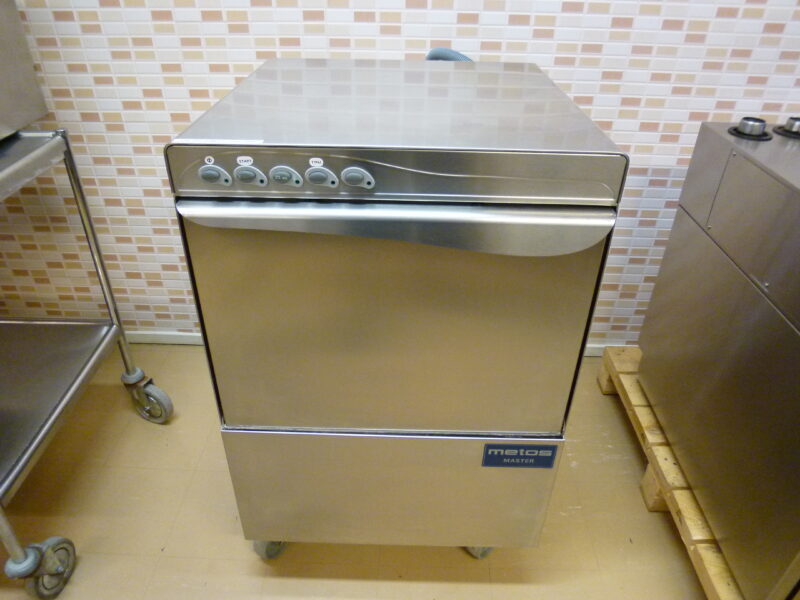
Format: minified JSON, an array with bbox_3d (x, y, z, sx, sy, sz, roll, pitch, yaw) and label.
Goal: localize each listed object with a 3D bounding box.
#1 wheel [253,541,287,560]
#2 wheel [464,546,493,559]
[{"bbox_3d":[-0.280,0.531,1.244,0.042,0.100,0.095,24,39,32],"label":"wheel"},{"bbox_3d":[0.166,0.532,1.255,0.042,0.100,0.095,-20,38,-30],"label":"wheel"}]

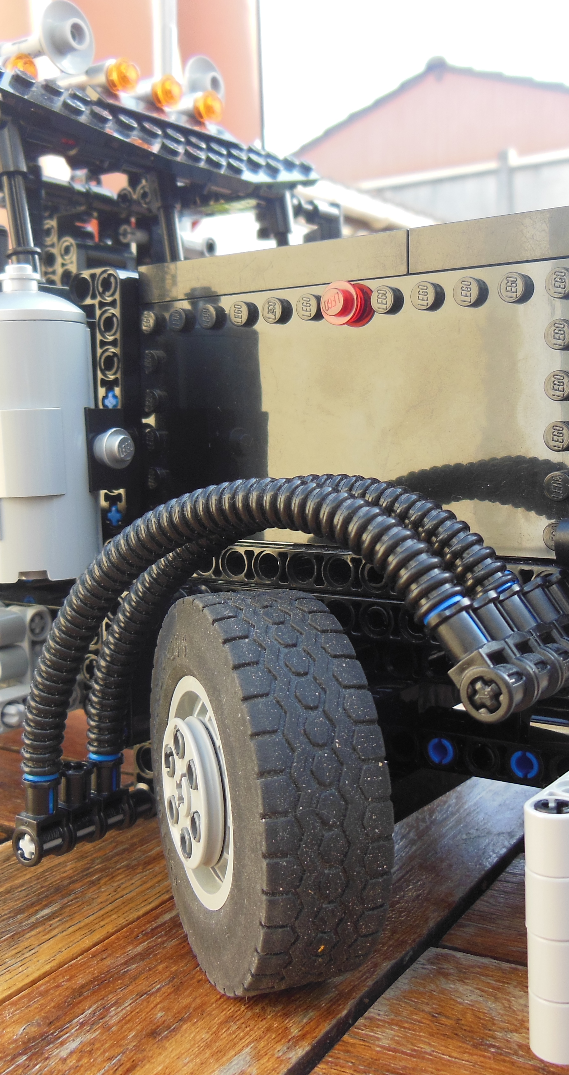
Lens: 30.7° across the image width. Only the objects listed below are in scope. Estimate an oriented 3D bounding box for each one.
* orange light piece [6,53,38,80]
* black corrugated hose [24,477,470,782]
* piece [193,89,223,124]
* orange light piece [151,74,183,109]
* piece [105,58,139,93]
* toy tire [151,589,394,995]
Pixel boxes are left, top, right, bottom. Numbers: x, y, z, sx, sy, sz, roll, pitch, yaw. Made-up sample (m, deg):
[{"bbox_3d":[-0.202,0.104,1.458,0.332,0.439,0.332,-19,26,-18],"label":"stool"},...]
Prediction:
[{"bbox_3d":[-0.056,-0.099,0.220,0.005,0.008,0.008,3,8,35],"label":"orange light piece"},{"bbox_3d":[-0.012,0.019,0.162,0.088,0.056,0.007,3,8,35],"label":"black corrugated hose"},{"bbox_3d":[-0.020,-0.112,0.271,0.005,0.008,0.008,3,8,35],"label":"piece"},{"bbox_3d":[-0.029,-0.111,0.258,0.005,0.008,0.008,3,8,35],"label":"orange light piece"},{"bbox_3d":[-0.038,-0.109,0.245,0.005,0.008,0.008,3,8,35],"label":"piece"},{"bbox_3d":[-0.005,0.040,0.170,0.021,0.062,0.062,-4,7,-21],"label":"toy tire"}]

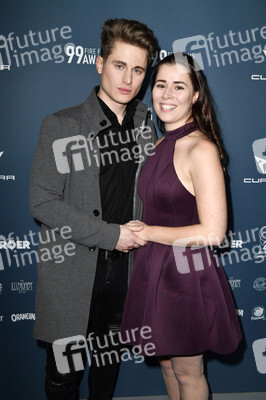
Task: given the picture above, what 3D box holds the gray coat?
[{"bbox_3d":[-0.136,0.059,1.580,0.520,0.930,0.330,-5,14,-26],"label":"gray coat"}]

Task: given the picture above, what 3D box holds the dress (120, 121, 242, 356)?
[{"bbox_3d":[0.184,0.130,1.543,0.450,0.860,0.370,7,14,23],"label":"dress"}]

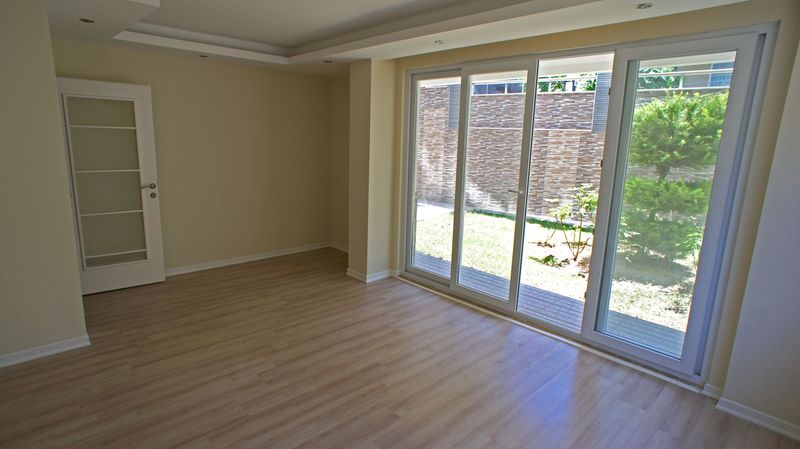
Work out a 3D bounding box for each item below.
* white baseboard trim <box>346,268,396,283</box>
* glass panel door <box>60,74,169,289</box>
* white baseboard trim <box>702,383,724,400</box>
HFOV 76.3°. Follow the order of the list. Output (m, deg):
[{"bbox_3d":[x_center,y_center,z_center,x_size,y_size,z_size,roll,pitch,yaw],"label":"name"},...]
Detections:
[{"bbox_3d":[-0.320,0.531,5.605,0.365,0.090,0.435,-10,17,-44],"label":"white baseboard trim"},{"bbox_3d":[-2.699,-0.315,4.737,0.860,1.950,0.050,-10,17,-44],"label":"glass panel door"},{"bbox_3d":[2.074,1.110,3.390,0.025,0.080,0.121,-10,17,-44],"label":"white baseboard trim"}]

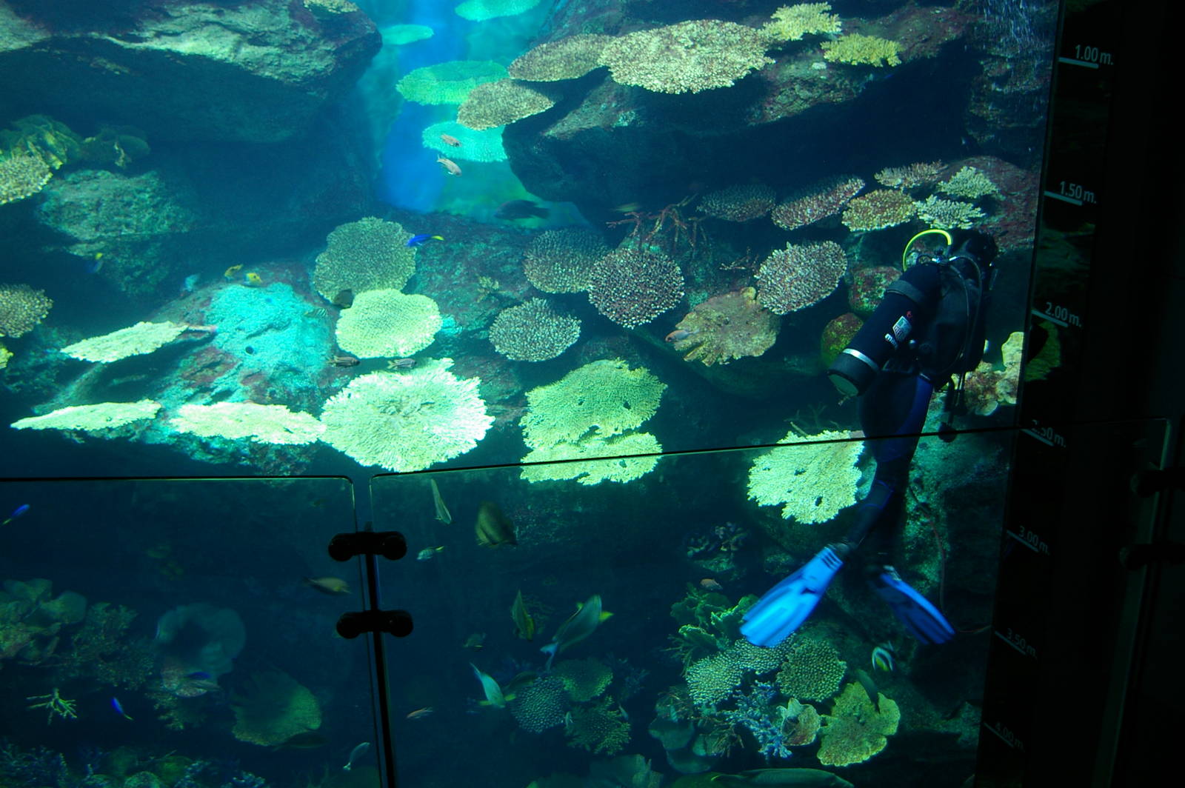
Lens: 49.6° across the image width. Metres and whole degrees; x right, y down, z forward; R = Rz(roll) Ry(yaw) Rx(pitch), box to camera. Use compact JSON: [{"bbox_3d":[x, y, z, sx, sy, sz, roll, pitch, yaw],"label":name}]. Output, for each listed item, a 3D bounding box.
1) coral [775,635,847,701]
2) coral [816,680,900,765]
[{"bbox_3d":[1.105,1.389,6.500,0.340,0.170,0.310,-1,52,0],"label":"coral"},{"bbox_3d":[1.409,1.747,6.800,0.410,0.330,0.280,-3,22,-5],"label":"coral"}]

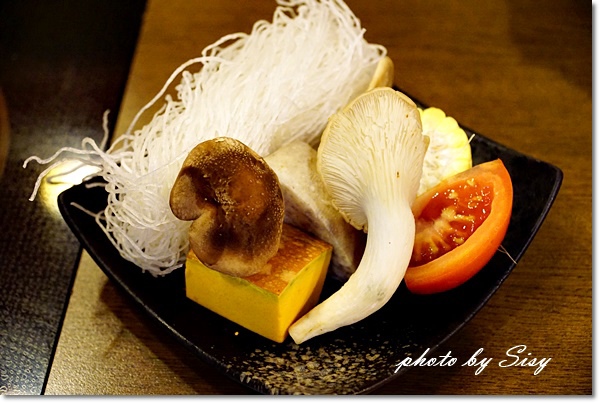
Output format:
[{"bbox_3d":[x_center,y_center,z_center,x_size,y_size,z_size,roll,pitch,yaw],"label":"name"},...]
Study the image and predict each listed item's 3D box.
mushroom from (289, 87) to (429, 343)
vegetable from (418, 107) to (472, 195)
[{"bbox_3d":[0.028,0.009,0.506,0.048,0.036,0.117,13,78,7],"label":"mushroom"},{"bbox_3d":[0.065,-0.019,0.553,0.046,0.034,0.046,-3,69,8],"label":"vegetable"}]

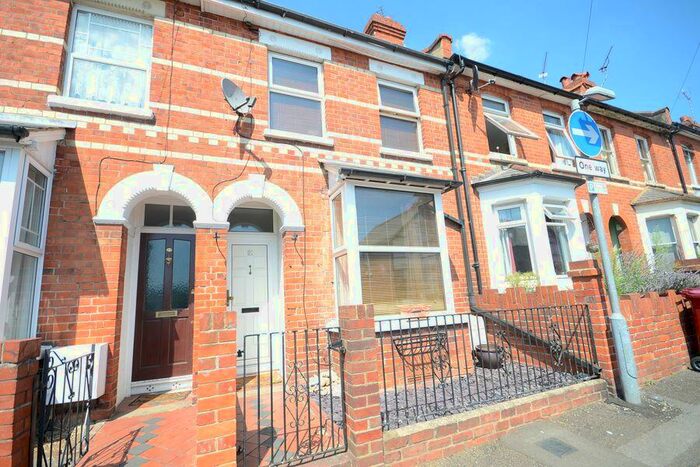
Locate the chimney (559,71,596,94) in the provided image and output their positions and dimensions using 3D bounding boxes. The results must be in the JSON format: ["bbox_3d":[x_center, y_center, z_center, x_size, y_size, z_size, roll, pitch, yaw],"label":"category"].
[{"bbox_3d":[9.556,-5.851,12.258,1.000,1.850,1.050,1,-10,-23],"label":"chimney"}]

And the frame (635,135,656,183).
[{"bbox_3d":[8.970,-2.243,8.899,0.850,1.510,0.120,1,-10,-23],"label":"frame"}]

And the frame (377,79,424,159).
[{"bbox_3d":[0.931,-2.196,5.490,0.940,1.370,0.120,1,-10,-23],"label":"frame"}]

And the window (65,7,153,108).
[{"bbox_3d":[-3.085,-2.266,3.799,0.880,1.300,0.120,1,-10,-23],"label":"window"}]

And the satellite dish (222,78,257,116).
[{"bbox_3d":[-1.415,-1.800,3.812,0.420,0.460,0.480,-7,-10,23],"label":"satellite dish"}]

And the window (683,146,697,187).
[{"bbox_3d":[11.276,-2.181,9.689,0.800,1.380,0.130,1,-11,-23],"label":"window"}]

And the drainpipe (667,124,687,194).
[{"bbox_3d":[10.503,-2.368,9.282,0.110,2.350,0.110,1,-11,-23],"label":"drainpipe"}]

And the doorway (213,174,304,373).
[{"bbox_3d":[-1.259,0.549,4.055,1.180,2.660,0.550,1,-11,-23],"label":"doorway"}]

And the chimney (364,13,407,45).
[{"bbox_3d":[1.015,-5.368,8.630,1.000,1.450,0.900,1,-11,-23],"label":"chimney"}]

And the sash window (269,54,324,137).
[{"bbox_3d":[-0.857,-2.231,4.738,0.910,1.350,0.120,1,-10,-23],"label":"sash window"}]

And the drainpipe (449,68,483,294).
[{"bbox_3d":[2.252,-0.731,5.567,0.080,4.900,0.090,1,-10,-23],"label":"drainpipe"}]

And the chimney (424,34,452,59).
[{"bbox_3d":[1.941,-3.783,6.348,0.300,0.750,0.600,1,-11,-23],"label":"chimney"}]

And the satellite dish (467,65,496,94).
[{"bbox_3d":[2.591,-3.066,5.749,0.420,0.460,0.480,-7,-10,23],"label":"satellite dish"}]

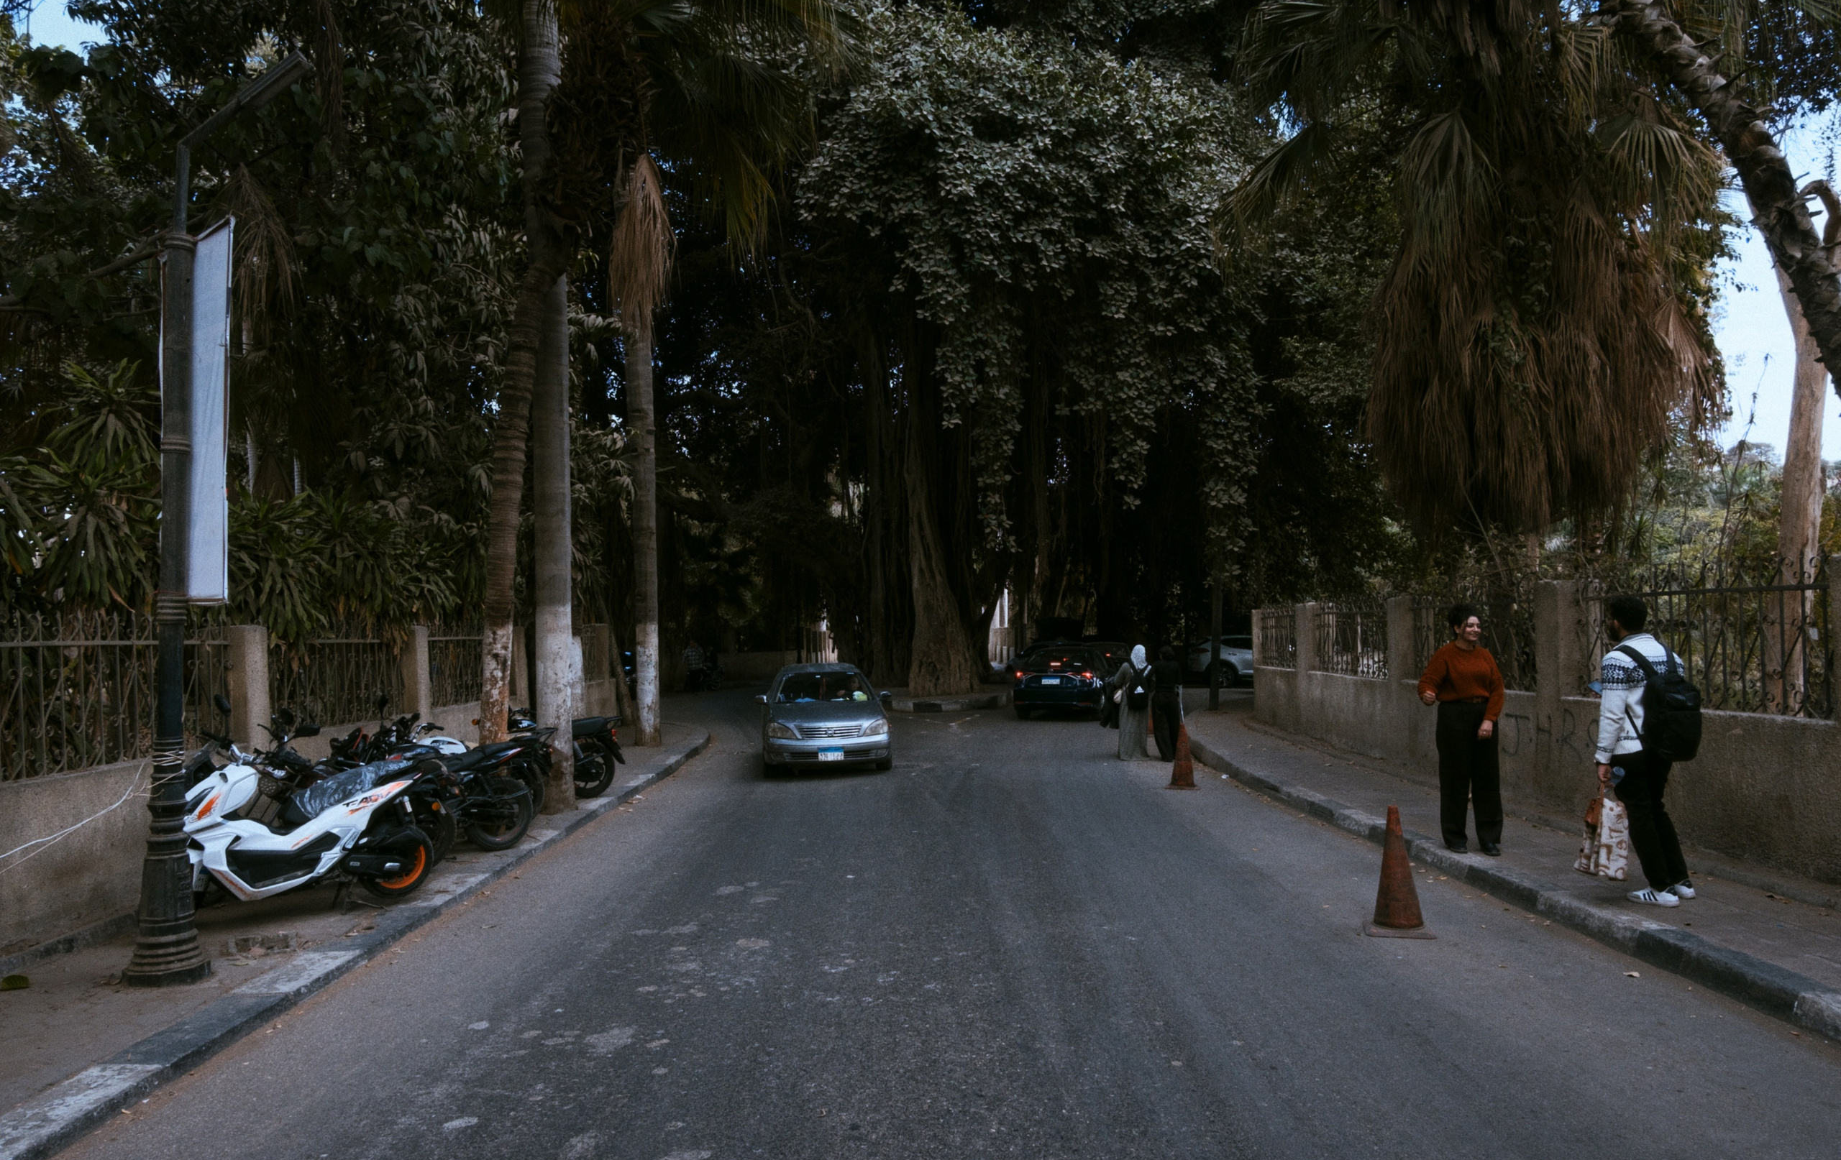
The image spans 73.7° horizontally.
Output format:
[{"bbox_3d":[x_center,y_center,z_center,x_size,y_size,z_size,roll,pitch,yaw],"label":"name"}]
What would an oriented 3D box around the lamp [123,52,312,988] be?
[{"bbox_3d":[-3.589,-0.326,6.273,1.050,4.650,0.450,-2,-3,18],"label":"lamp"}]

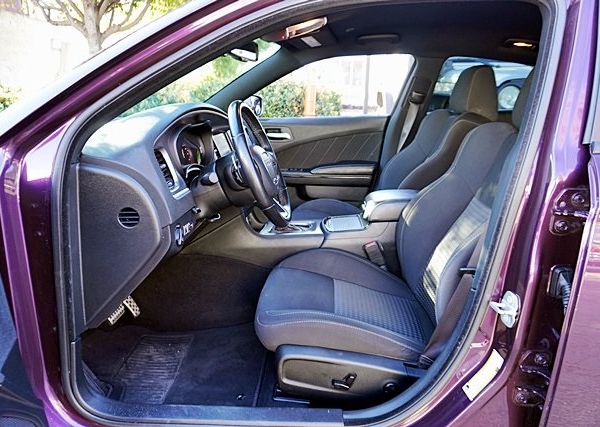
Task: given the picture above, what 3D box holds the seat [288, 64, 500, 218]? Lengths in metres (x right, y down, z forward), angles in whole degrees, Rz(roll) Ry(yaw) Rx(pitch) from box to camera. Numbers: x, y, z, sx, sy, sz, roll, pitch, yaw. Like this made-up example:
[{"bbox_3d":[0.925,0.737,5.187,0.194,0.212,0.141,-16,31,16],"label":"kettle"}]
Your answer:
[{"bbox_3d":[0.391,-0.213,1.991,0.900,0.900,0.540,0,17,3],"label":"seat"}]

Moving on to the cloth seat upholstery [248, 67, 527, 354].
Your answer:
[{"bbox_3d":[0.322,-0.056,1.232,0.900,0.780,0.540,0,17,3],"label":"cloth seat upholstery"}]

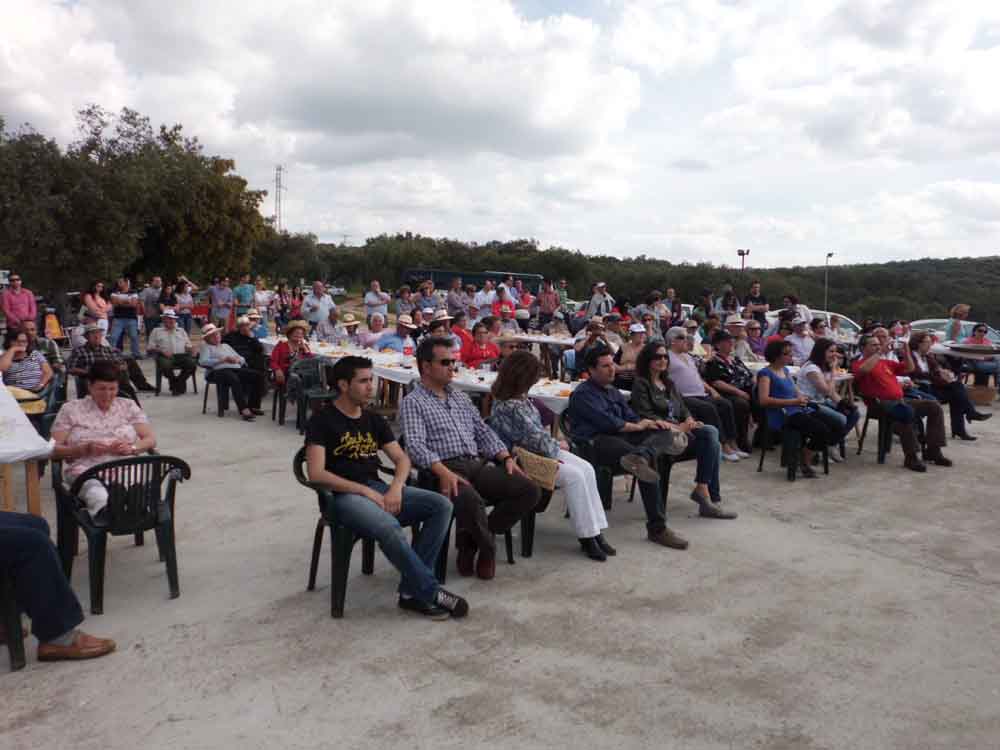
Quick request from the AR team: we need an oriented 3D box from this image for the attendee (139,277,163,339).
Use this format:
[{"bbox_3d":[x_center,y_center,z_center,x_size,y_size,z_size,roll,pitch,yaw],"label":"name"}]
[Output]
[{"bbox_3d":[-7.910,-1.321,17.000,0.500,1.770,0.360,-3,8,-30],"label":"attendee"}]

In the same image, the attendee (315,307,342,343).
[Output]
[{"bbox_3d":[-2.865,-0.485,12.620,0.530,1.280,0.720,-2,7,-30],"label":"attendee"}]

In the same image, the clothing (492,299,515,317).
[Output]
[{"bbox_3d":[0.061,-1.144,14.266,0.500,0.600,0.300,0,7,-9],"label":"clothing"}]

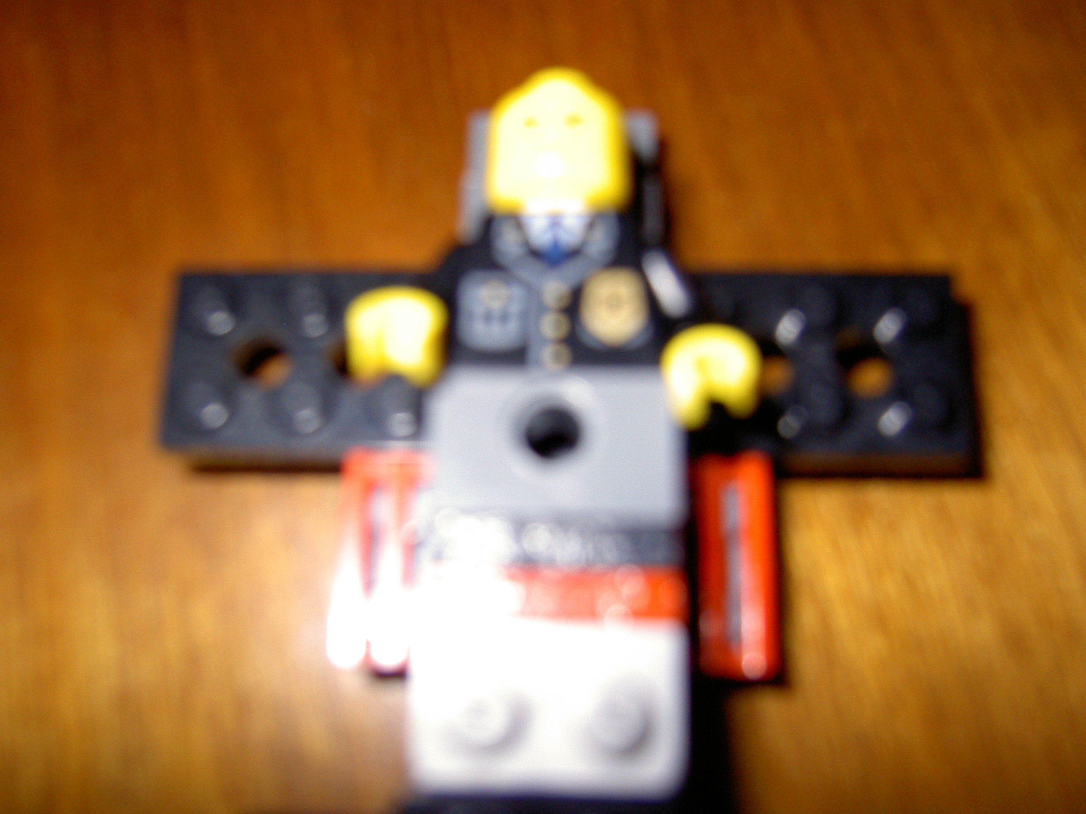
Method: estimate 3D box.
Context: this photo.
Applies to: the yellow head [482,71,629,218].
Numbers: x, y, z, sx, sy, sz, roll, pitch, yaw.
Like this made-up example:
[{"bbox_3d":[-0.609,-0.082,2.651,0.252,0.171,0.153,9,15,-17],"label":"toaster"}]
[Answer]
[{"bbox_3d":[0.001,-0.019,0.082,0.010,0.010,0.011,-1,72,5],"label":"yellow head"}]

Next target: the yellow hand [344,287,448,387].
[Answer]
[{"bbox_3d":[-0.010,-0.005,0.070,0.005,0.005,0.006,-9,31,9],"label":"yellow hand"}]

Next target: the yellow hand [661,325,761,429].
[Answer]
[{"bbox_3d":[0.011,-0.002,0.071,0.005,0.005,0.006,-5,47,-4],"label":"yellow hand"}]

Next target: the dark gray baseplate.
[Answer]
[{"bbox_3d":[0.002,-0.004,0.086,0.064,0.005,0.016,0,72,1],"label":"dark gray baseplate"}]

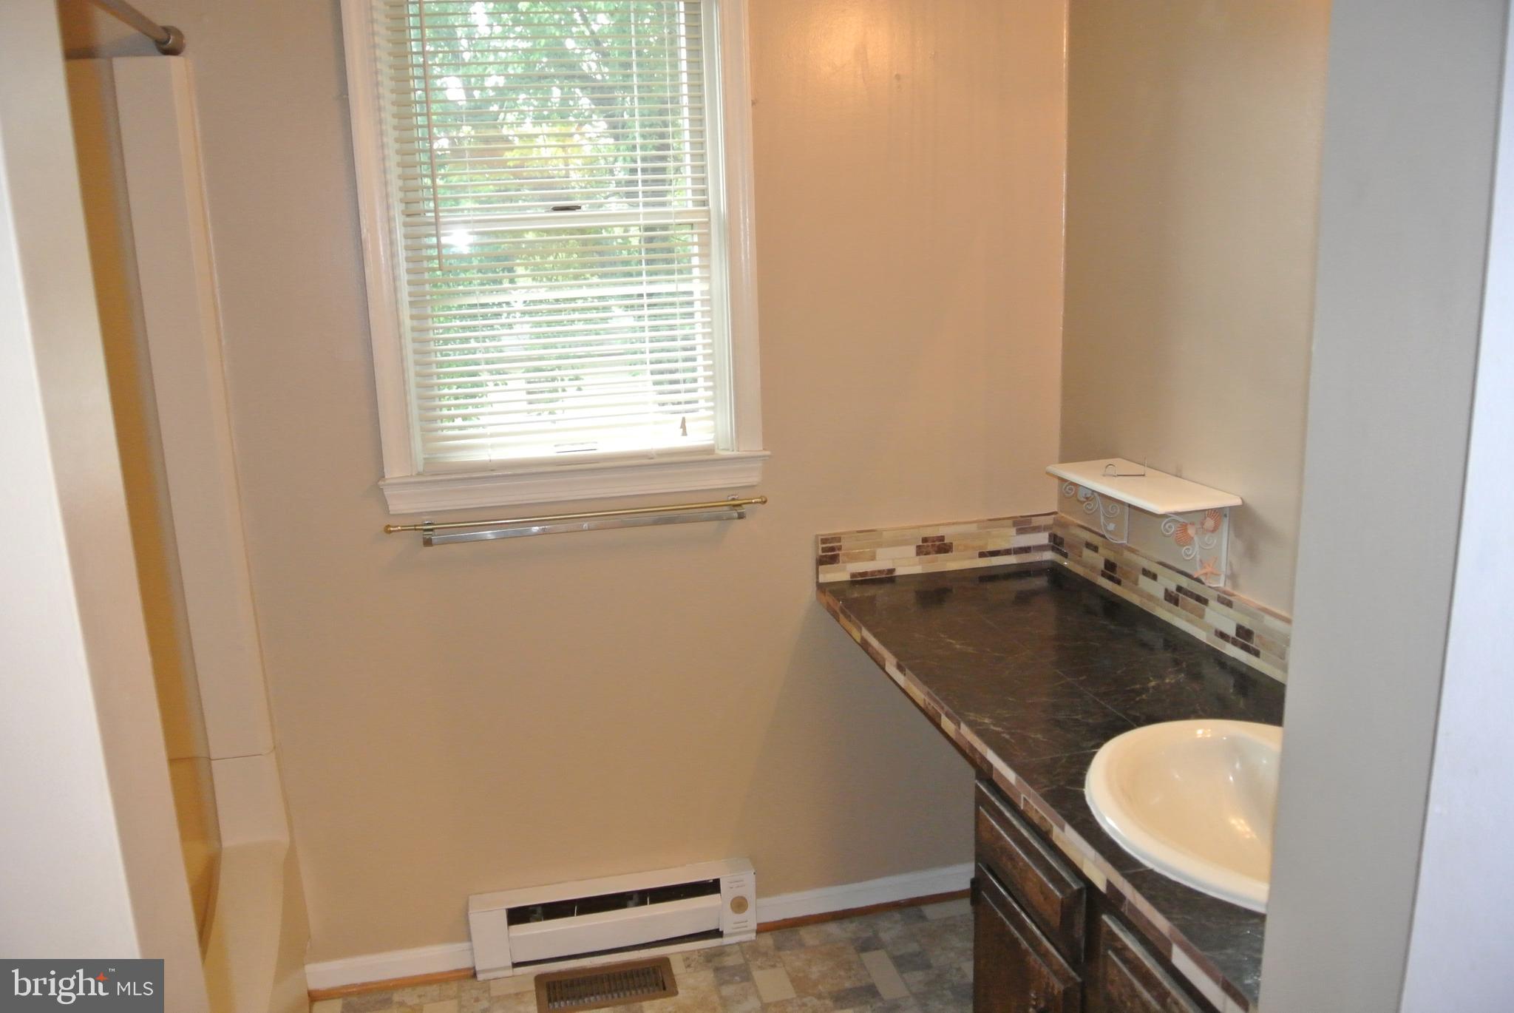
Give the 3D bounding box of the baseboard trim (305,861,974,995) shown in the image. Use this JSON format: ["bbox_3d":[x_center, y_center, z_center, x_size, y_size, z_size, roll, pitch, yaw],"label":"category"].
[{"bbox_3d":[-0.153,0.921,2.509,1.586,0.083,0.020,-4,13,-12],"label":"baseboard trim"}]

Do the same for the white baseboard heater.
[{"bbox_3d":[-0.301,0.888,2.442,0.601,0.165,0.068,-4,13,-12],"label":"white baseboard heater"}]

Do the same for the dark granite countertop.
[{"bbox_3d":[0.561,0.313,1.762,0.547,0.042,1.508,-4,13,-12],"label":"dark granite countertop"}]

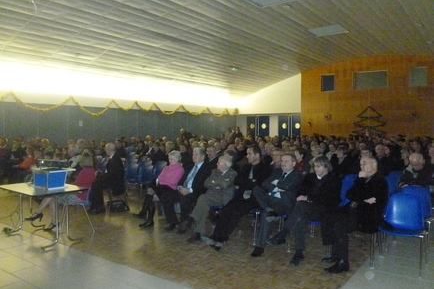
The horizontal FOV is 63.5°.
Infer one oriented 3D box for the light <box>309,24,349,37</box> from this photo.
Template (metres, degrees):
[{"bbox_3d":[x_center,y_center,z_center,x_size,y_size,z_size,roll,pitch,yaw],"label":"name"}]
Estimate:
[{"bbox_3d":[3.823,-3.939,12.115,1.140,0.080,1.110,2,3,38],"label":"light"}]

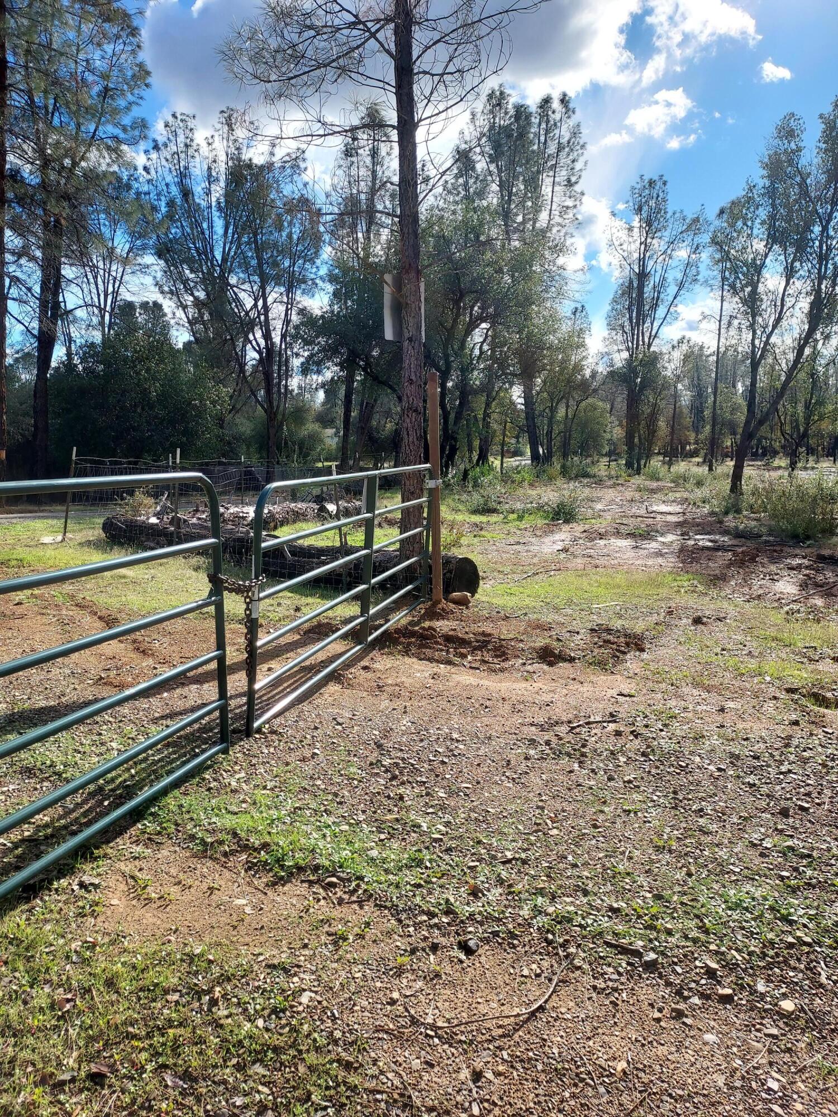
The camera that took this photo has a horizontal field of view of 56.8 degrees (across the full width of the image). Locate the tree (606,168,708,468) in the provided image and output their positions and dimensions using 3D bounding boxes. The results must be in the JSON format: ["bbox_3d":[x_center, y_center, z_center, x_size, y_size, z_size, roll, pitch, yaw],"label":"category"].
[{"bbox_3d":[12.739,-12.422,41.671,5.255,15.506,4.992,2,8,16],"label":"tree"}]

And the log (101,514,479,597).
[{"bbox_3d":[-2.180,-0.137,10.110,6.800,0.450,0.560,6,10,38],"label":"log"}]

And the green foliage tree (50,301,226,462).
[{"bbox_3d":[-9.229,-5.253,25.516,5.588,6.256,4.897,-3,9,-19],"label":"green foliage tree"}]

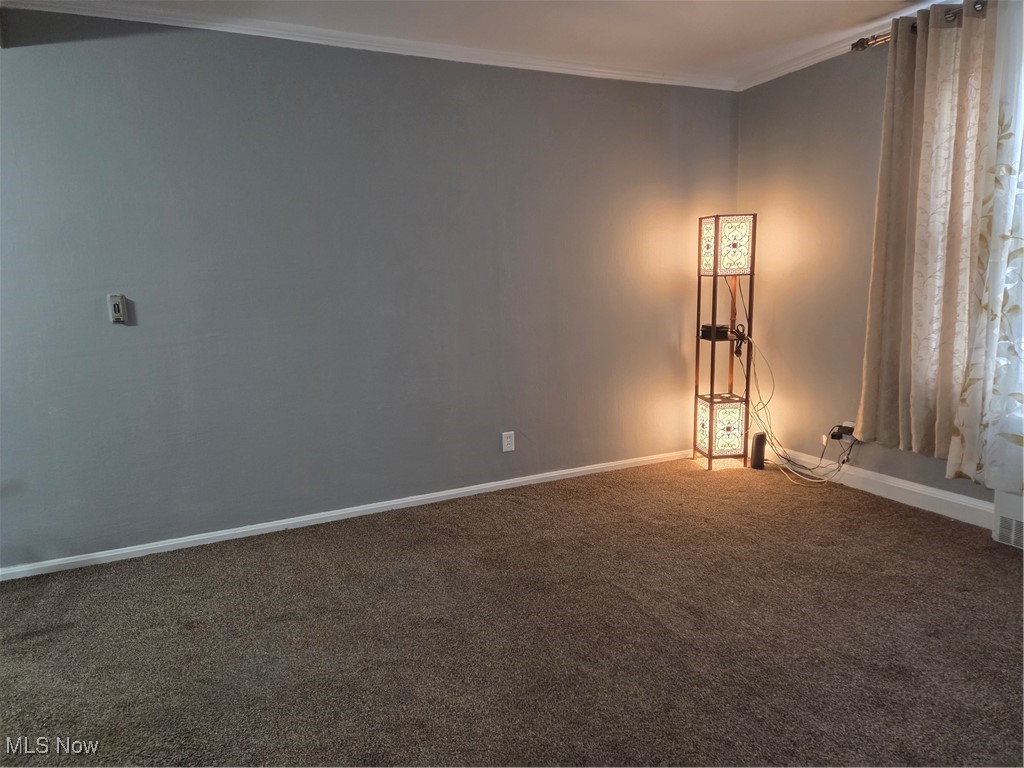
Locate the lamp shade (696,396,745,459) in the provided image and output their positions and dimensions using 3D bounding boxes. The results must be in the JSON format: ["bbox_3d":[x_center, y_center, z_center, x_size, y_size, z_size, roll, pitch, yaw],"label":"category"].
[{"bbox_3d":[1.365,0.269,4.433,0.257,0.365,0.257,-3,10,-8],"label":"lamp shade"}]

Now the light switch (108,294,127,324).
[{"bbox_3d":[-1.755,-0.333,3.029,0.070,0.117,0.032,-6,11,-26],"label":"light switch"}]

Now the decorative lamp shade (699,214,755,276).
[{"bbox_3d":[1.336,-0.859,4.239,0.257,0.361,0.257,-3,10,-8],"label":"decorative lamp shade"}]

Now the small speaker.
[{"bbox_3d":[1.585,0.425,4.356,0.078,0.222,0.085,0,10,7],"label":"small speaker"}]

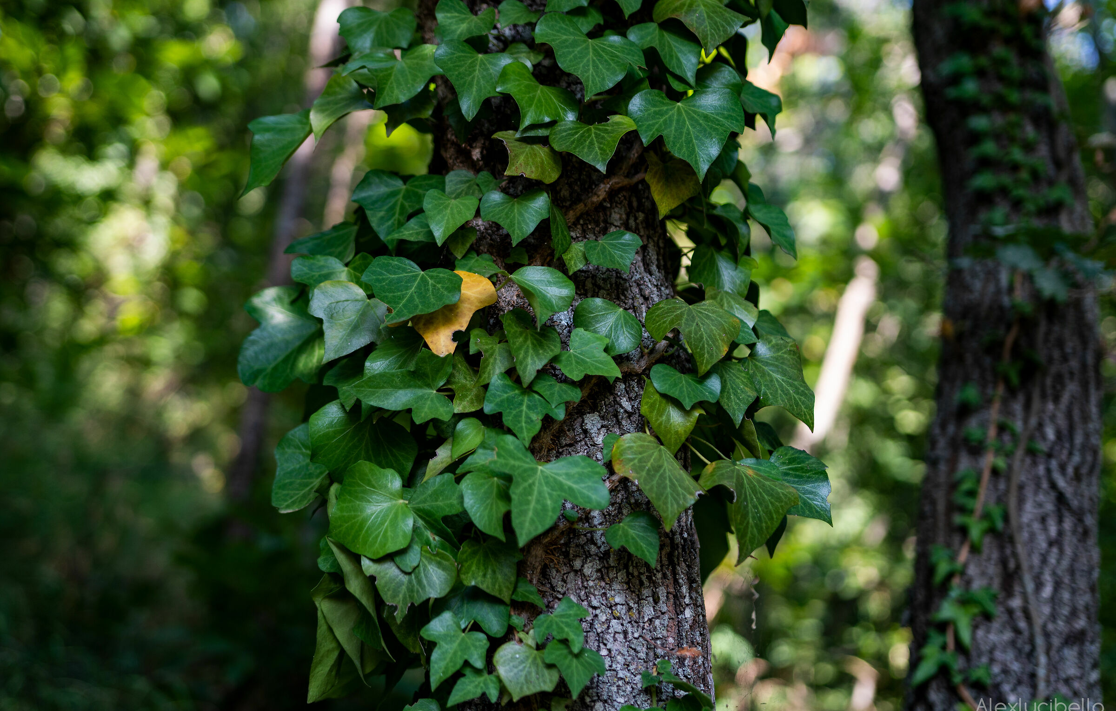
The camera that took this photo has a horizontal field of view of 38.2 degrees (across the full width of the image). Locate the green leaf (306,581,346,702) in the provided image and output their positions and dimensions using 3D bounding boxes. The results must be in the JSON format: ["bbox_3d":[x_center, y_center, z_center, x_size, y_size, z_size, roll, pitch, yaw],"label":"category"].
[{"bbox_3d":[-0.154,0.192,1.090,0.032,0.087,0.035,3,-4,31],"label":"green leaf"}]

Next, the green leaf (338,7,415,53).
[{"bbox_3d":[-0.144,-0.255,1.275,0.062,0.048,0.020,3,-23,11],"label":"green leaf"}]

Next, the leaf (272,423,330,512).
[{"bbox_3d":[-0.193,0.086,1.240,0.050,0.068,0.016,0,-12,27],"label":"leaf"}]

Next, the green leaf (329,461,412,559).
[{"bbox_3d":[-0.136,0.112,1.170,0.055,0.068,0.018,0,-14,18],"label":"green leaf"}]

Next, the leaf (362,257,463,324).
[{"bbox_3d":[-0.105,-0.046,1.160,0.067,0.052,0.018,0,-24,9],"label":"leaf"}]

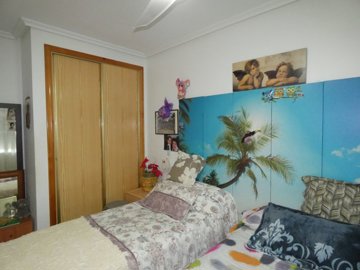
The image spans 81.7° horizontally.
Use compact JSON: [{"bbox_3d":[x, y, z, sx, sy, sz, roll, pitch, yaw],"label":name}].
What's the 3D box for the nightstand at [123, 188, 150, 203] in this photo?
[{"bbox_3d":[-0.490,1.112,3.120,0.420,0.480,0.390,2,4,44],"label":"nightstand"}]

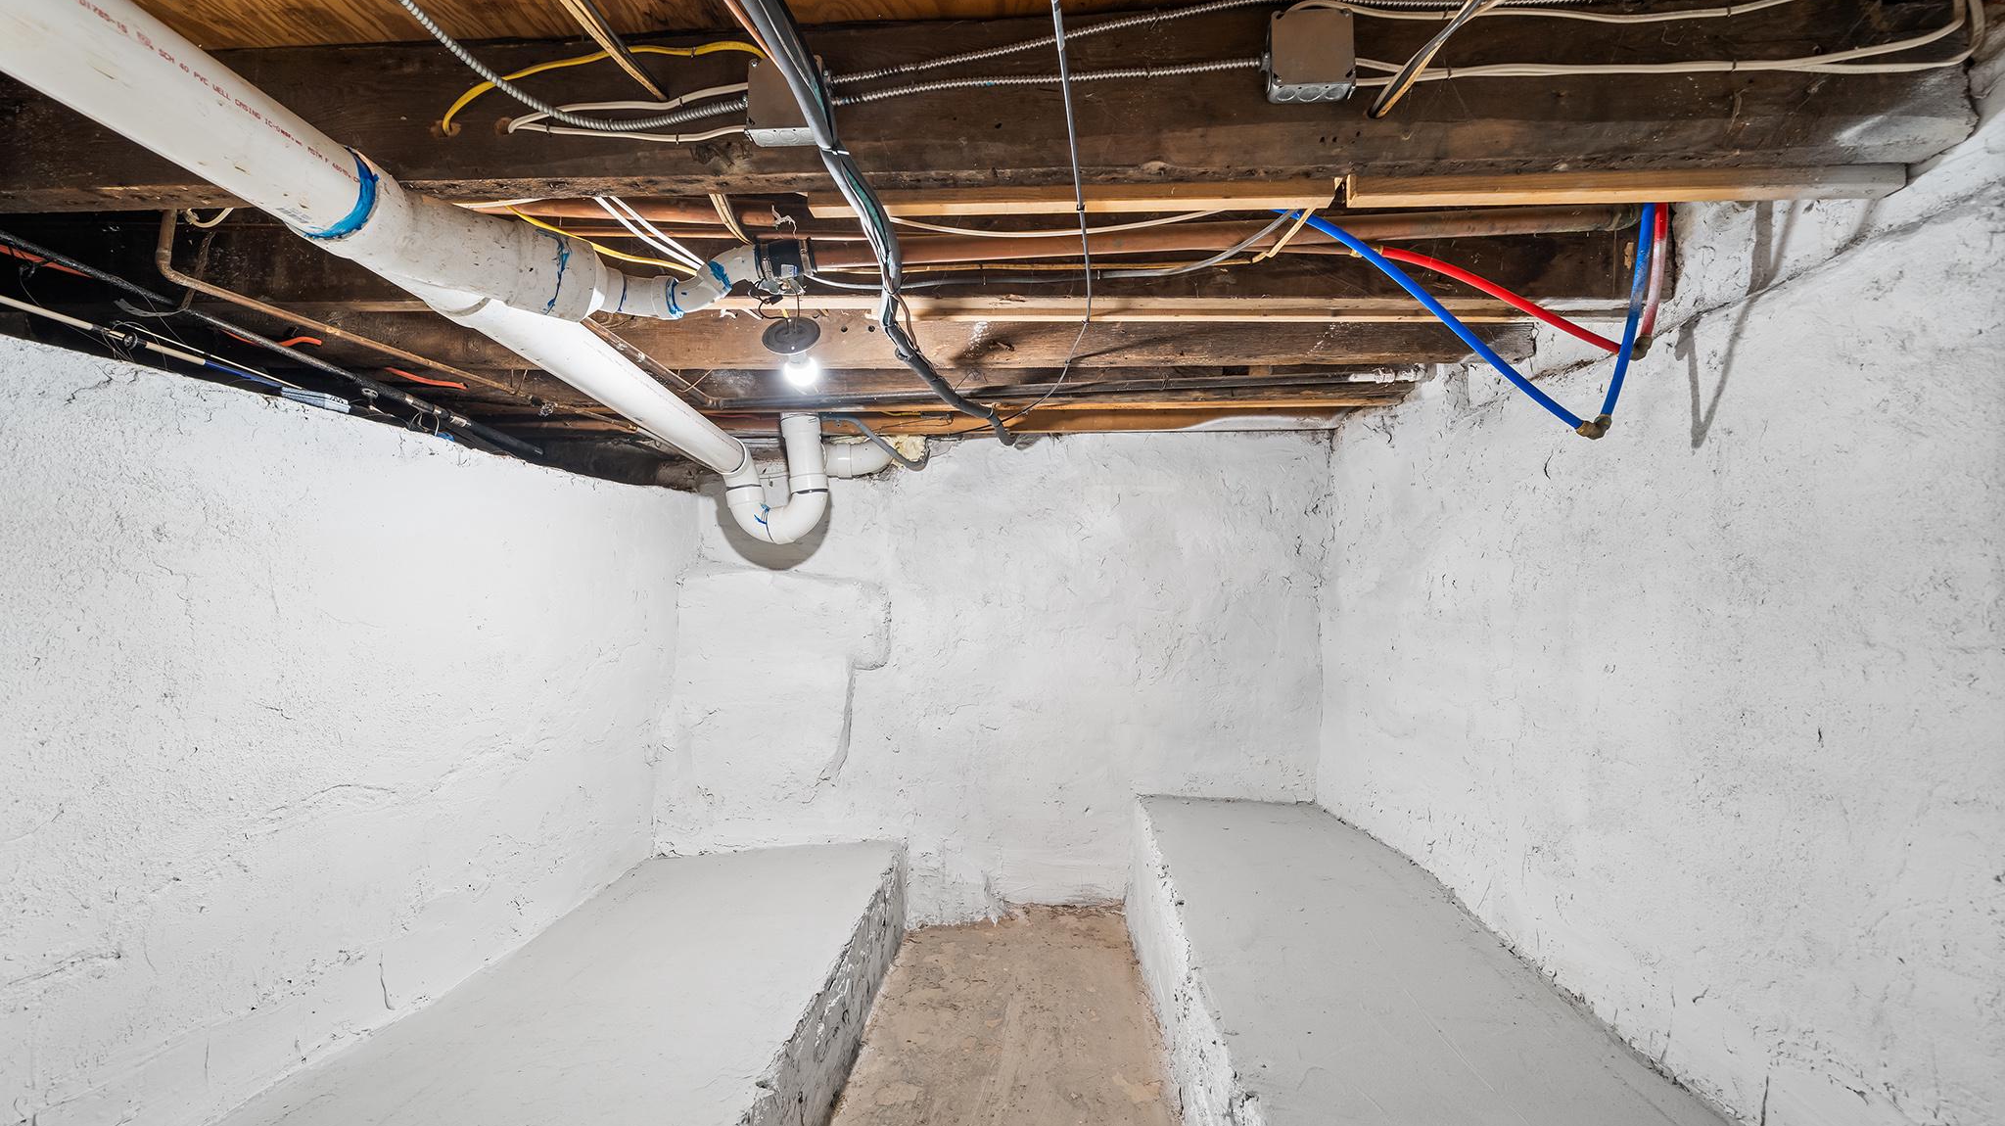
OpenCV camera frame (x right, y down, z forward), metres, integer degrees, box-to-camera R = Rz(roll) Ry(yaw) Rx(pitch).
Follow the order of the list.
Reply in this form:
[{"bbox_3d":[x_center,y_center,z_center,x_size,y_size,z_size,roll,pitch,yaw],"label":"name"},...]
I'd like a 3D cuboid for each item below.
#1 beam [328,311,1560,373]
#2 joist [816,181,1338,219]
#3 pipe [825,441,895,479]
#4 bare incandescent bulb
[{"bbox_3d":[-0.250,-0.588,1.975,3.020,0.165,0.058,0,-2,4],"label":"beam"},{"bbox_3d":[0.090,-0.531,1.122,0.745,0.042,0.038,0,-2,4],"label":"joist"},{"bbox_3d":[-0.500,-0.367,2.740,0.250,0.128,0.140,0,-2,4],"label":"pipe"},{"bbox_3d":[-0.400,-0.387,1.545,0.060,0.060,0.100,2,-34,2],"label":"bare incandescent bulb"}]

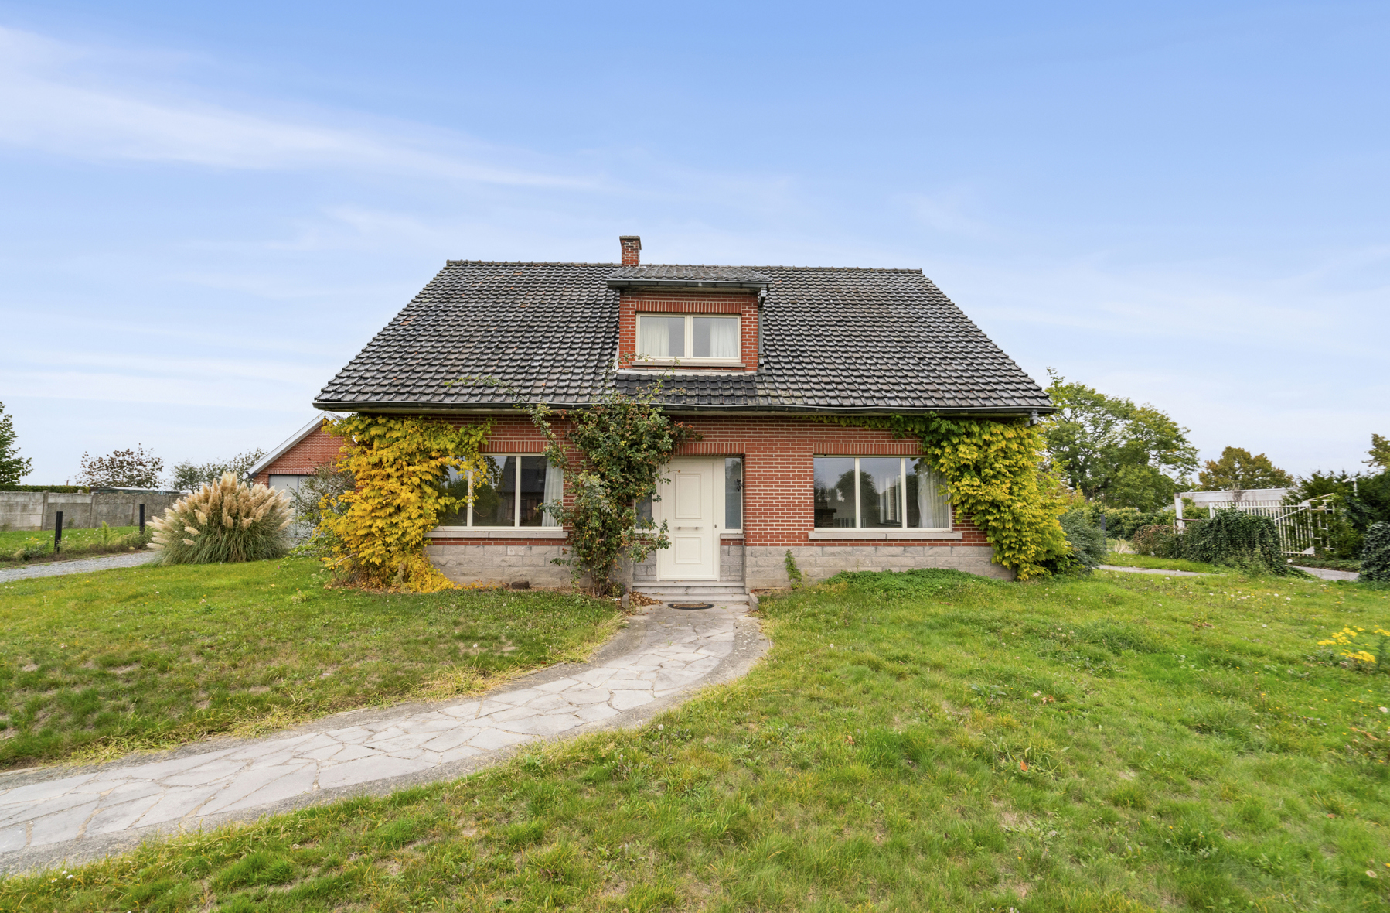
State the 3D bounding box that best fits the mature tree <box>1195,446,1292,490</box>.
[{"bbox_3d":[49.822,2.605,56.037,6.540,7.080,6.540,0,-5,-2],"label":"mature tree"}]

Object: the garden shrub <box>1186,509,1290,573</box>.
[{"bbox_3d":[11.411,1.741,13.037,1.800,1.350,1.900,0,-5,-2],"label":"garden shrub"}]

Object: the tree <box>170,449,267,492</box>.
[{"bbox_3d":[-33.953,2.137,44.499,5.960,5.440,5.960,0,-5,-2],"label":"tree"}]

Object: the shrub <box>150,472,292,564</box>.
[{"bbox_3d":[-12.096,1.518,15.858,3.000,2.220,3.000,0,-5,-2],"label":"shrub"}]

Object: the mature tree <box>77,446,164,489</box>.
[{"bbox_3d":[-39.452,1.983,42.485,4.320,5.380,4.320,0,-5,-2],"label":"mature tree"}]

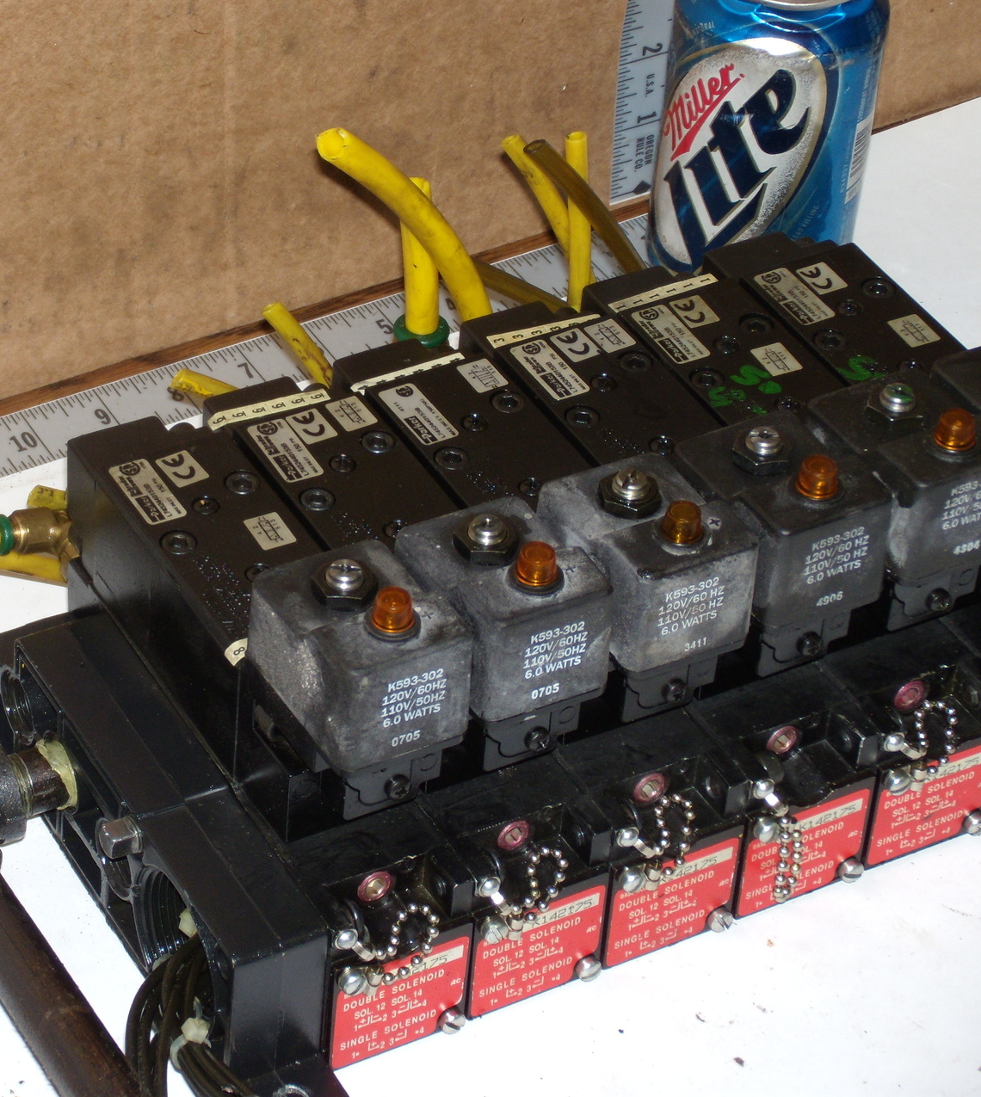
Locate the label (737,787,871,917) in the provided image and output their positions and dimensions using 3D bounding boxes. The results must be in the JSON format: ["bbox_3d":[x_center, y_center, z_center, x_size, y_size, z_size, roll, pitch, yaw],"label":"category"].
[{"bbox_3d":[0.086,0.083,0.928,0.039,0.032,0.001,-18,46,-22],"label":"label"}]

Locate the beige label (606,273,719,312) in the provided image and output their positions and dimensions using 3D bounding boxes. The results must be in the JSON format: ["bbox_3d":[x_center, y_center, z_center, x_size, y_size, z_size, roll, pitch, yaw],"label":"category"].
[{"bbox_3d":[0.051,-0.075,1.003,0.035,0.001,0.005,-18,46,-23],"label":"beige label"}]

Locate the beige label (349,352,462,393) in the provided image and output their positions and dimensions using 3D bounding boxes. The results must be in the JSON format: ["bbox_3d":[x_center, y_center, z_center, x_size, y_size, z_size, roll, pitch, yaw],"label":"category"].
[{"bbox_3d":[-0.023,-0.049,0.955,0.034,0.001,0.004,-19,45,-24],"label":"beige label"}]

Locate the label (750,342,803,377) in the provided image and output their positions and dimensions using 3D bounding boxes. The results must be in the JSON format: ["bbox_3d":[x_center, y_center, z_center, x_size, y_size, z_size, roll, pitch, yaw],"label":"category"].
[{"bbox_3d":[0.083,-0.054,0.985,0.010,0.001,0.013,-17,44,-21],"label":"label"}]

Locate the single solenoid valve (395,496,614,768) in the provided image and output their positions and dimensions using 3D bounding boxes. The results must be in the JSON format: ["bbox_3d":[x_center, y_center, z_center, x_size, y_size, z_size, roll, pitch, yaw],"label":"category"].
[{"bbox_3d":[0.004,0.020,0.861,0.036,0.067,0.051,-18,44,-23],"label":"single solenoid valve"}]

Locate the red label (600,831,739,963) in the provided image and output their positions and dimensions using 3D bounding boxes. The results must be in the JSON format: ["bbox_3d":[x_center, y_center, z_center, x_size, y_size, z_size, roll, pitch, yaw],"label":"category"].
[{"bbox_3d":[0.049,0.094,0.914,0.038,0.031,0.001,-18,44,-22],"label":"red label"}]

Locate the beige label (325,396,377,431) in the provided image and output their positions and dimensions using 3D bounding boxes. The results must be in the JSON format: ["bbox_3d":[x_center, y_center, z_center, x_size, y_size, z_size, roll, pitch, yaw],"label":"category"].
[{"bbox_3d":[-0.038,-0.037,0.939,0.009,0.001,0.013,-20,45,-25],"label":"beige label"}]

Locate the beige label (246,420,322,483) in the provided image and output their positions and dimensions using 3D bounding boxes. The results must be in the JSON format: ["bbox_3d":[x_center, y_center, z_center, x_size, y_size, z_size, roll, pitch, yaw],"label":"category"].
[{"bbox_3d":[-0.057,-0.027,0.947,0.011,0.001,0.027,-17,44,-21],"label":"beige label"}]

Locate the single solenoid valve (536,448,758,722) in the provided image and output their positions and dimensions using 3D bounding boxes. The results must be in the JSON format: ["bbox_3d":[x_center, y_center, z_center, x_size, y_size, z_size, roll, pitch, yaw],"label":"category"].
[{"bbox_3d":[0.040,0.008,0.902,0.036,0.057,0.049,-18,44,-22],"label":"single solenoid valve"}]

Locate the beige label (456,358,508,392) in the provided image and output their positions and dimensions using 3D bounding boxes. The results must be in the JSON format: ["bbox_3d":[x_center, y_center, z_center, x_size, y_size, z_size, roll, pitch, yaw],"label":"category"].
[{"bbox_3d":[-0.002,-0.049,0.970,0.010,0.001,0.013,-18,46,-23],"label":"beige label"}]

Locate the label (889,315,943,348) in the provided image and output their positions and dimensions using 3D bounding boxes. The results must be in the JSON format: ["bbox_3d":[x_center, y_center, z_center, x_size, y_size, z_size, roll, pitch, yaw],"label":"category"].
[{"bbox_3d":[0.123,-0.064,0.994,0.010,0.001,0.013,-18,46,-22],"label":"label"}]

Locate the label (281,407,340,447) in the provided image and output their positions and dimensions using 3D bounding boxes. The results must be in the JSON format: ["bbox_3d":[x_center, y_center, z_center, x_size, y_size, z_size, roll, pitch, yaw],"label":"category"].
[{"bbox_3d":[-0.049,-0.033,0.934,0.009,0.001,0.013,-20,45,-25],"label":"label"}]

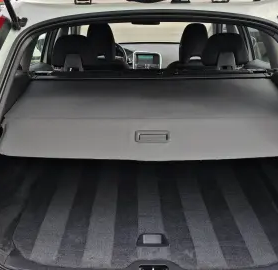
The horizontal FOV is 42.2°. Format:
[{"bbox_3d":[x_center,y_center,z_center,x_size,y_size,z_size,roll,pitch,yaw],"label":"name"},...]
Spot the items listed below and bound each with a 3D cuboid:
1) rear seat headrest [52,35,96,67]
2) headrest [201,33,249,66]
[{"bbox_3d":[-0.321,-0.420,1.790,0.228,0.160,0.110,0,32,0],"label":"rear seat headrest"},{"bbox_3d":[0.429,-0.420,1.790,0.228,0.160,0.110,0,32,0],"label":"headrest"}]

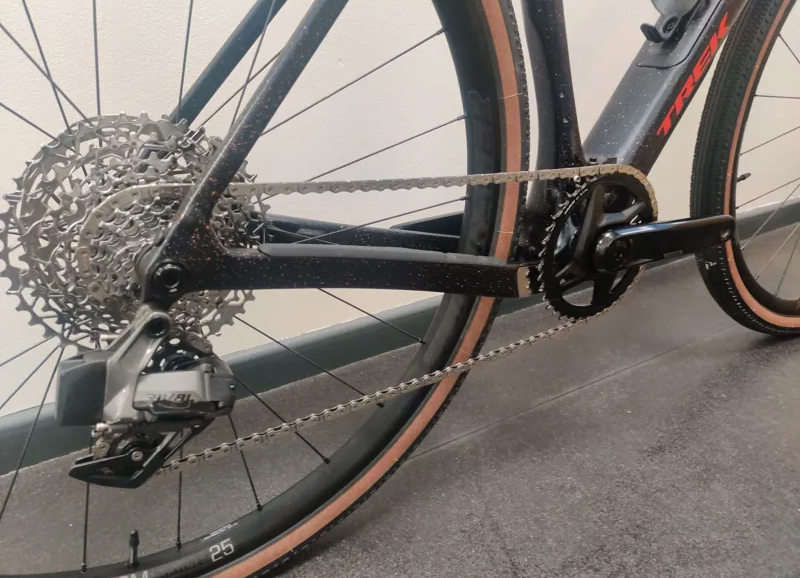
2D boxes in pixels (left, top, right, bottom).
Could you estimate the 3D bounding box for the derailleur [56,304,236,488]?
[{"bbox_3d":[-0.173,0.078,0.432,0.117,0.163,0.064,-14,28,-27],"label":"derailleur"}]

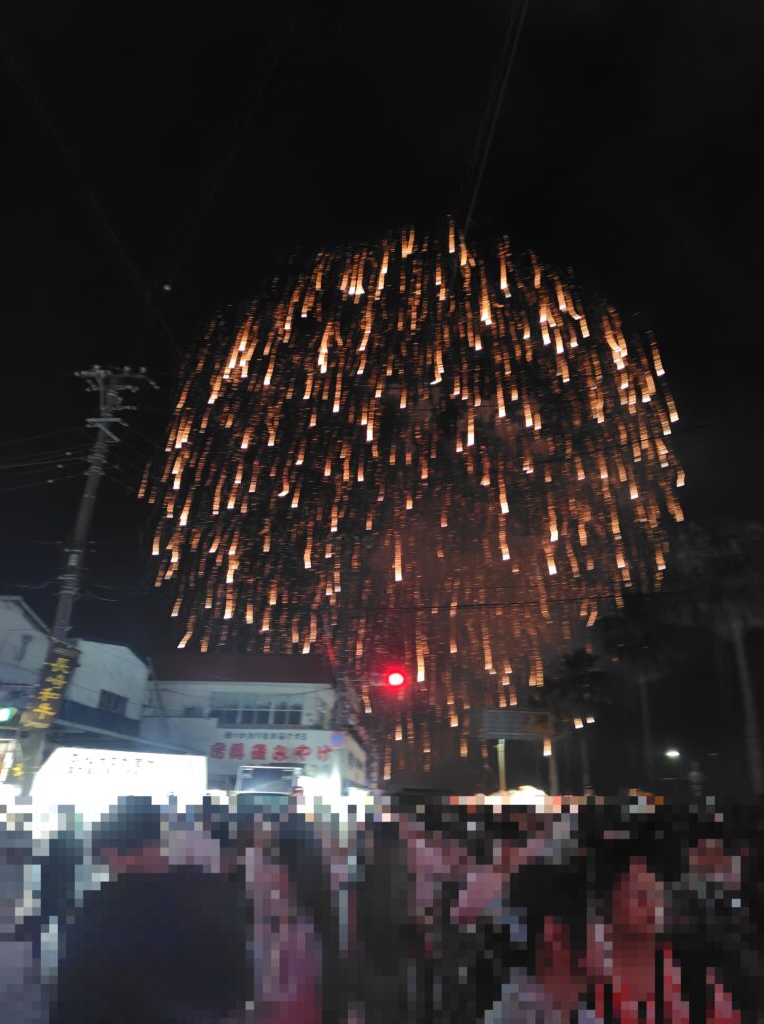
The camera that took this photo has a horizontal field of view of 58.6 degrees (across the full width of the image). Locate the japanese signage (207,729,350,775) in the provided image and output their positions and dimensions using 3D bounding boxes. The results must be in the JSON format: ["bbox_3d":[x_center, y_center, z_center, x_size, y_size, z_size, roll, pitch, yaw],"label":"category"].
[{"bbox_3d":[-4.304,10.000,28.392,5.950,1.680,0.200,0,-23,1],"label":"japanese signage"}]

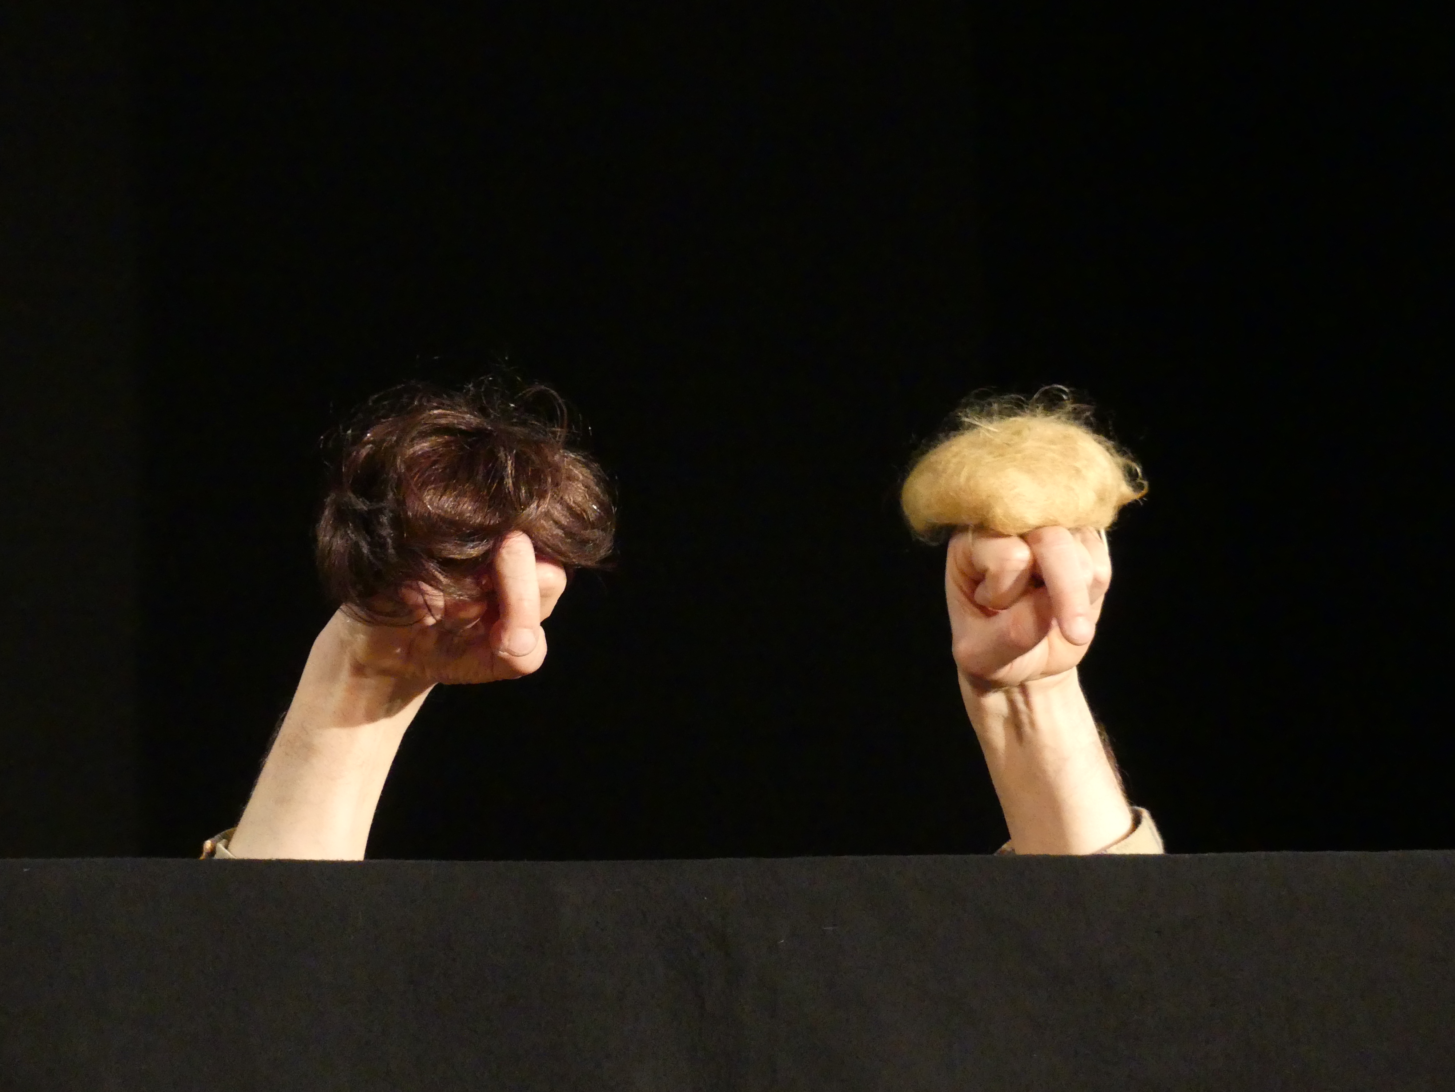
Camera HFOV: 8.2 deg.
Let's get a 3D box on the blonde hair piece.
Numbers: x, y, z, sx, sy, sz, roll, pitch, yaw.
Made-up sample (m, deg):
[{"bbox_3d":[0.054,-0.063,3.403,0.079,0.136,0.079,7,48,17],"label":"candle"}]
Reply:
[{"bbox_3d":[0.150,-0.041,5.100,0.122,0.074,0.105,0,-1,-6],"label":"blonde hair piece"}]

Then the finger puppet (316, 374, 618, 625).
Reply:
[{"bbox_3d":[-0.133,-0.023,5.100,0.145,0.124,0.135,1,-1,-23],"label":"finger puppet"}]

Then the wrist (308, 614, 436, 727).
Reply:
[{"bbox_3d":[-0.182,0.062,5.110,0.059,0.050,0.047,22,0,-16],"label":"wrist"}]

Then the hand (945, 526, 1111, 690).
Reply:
[{"bbox_3d":[0.152,0.029,5.090,0.084,0.088,0.090,0,-1,-6],"label":"hand"}]

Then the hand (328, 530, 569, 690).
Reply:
[{"bbox_3d":[-0.140,0.029,5.090,0.090,0.086,0.105,1,-1,-34],"label":"hand"}]

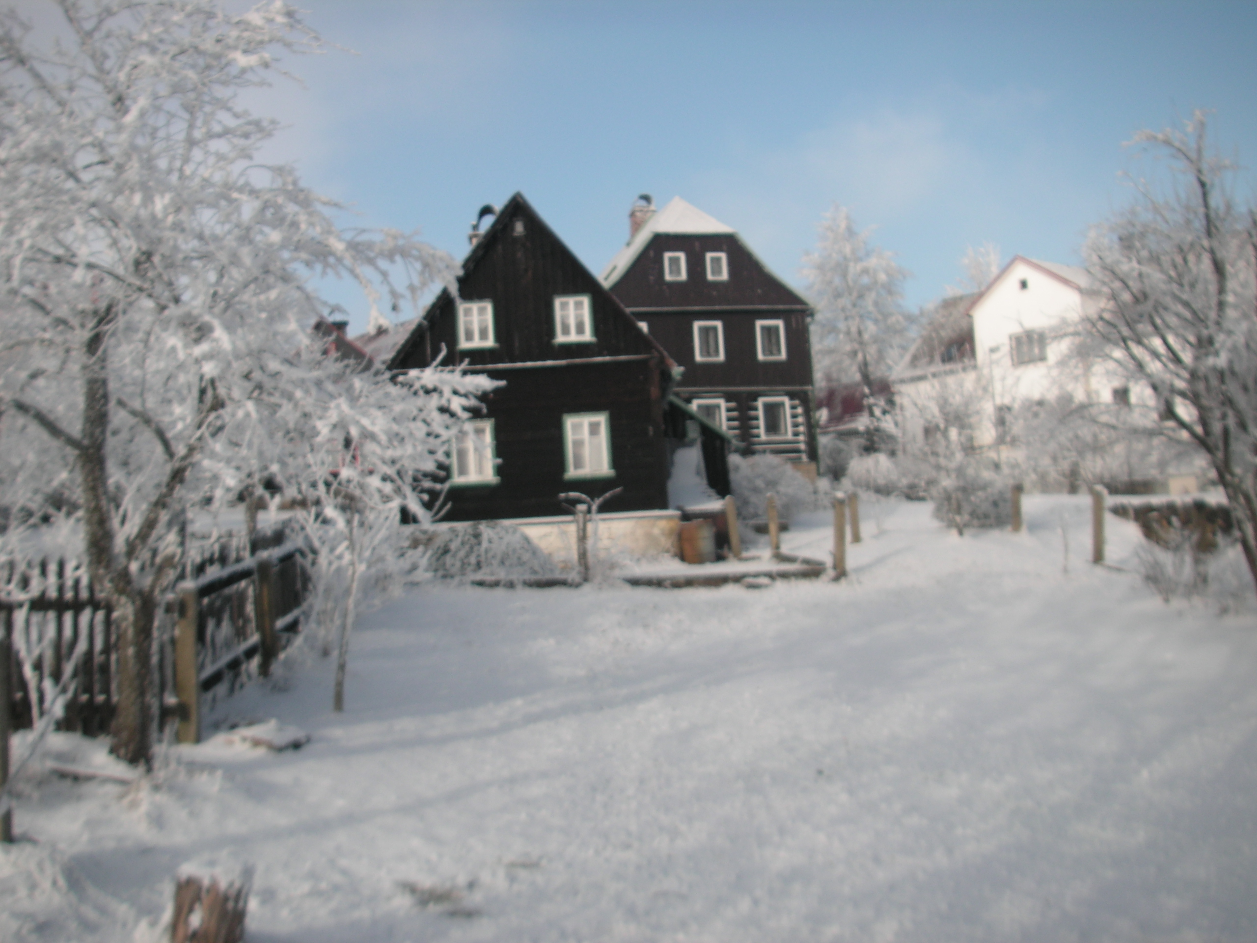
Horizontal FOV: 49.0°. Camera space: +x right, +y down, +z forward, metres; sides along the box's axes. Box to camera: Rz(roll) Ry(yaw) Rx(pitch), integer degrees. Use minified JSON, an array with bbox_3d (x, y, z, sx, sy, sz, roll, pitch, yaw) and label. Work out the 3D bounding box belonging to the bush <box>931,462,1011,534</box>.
[{"bbox_3d":[7.213,0.588,29.000,1.659,1.441,1.500,-5,-5,14],"label":"bush"}]

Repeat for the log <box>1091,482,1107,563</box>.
[{"bbox_3d":[7.508,0.838,22.000,0.160,1.270,0.160,0,-4,0],"label":"log"}]

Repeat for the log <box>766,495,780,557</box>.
[{"bbox_3d":[2.467,0.928,23.500,0.150,1.100,0.150,-4,-4,0],"label":"log"}]

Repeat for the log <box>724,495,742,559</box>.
[{"bbox_3d":[1.781,0.945,23.500,0.150,1.100,0.150,-7,-4,0],"label":"log"}]

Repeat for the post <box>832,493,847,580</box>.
[{"bbox_3d":[2.948,0.889,19.247,0.145,1.192,0.145,0,-5,0],"label":"post"}]

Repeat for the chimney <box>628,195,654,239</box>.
[{"bbox_3d":[0.473,-8.739,47.500,0.750,1.650,0.750,-2,-4,-15],"label":"chimney"}]

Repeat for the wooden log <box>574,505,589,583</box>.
[{"bbox_3d":[-0.719,1.127,21.400,0.155,1.200,0.155,-4,-4,0],"label":"wooden log"}]

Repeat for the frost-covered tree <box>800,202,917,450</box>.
[{"bbox_3d":[9.971,-6.256,60.000,4.700,10.400,4.600,-4,-4,0],"label":"frost-covered tree"}]

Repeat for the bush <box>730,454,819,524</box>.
[{"bbox_3d":[3.314,0.433,32.000,2.187,1.613,2.000,-4,-5,6],"label":"bush"}]

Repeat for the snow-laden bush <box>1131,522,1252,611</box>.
[{"bbox_3d":[6.026,1.015,14.700,1.261,0.883,1.100,-5,-6,22],"label":"snow-laden bush"}]

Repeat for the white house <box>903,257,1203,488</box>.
[{"bbox_3d":[19.219,-4.608,63.996,9.800,8.740,9.890,1,-7,-43],"label":"white house"}]

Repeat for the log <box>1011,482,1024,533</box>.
[{"bbox_3d":[7.879,0.725,27.955,0.160,0.997,0.160,-1,-5,0],"label":"log"}]

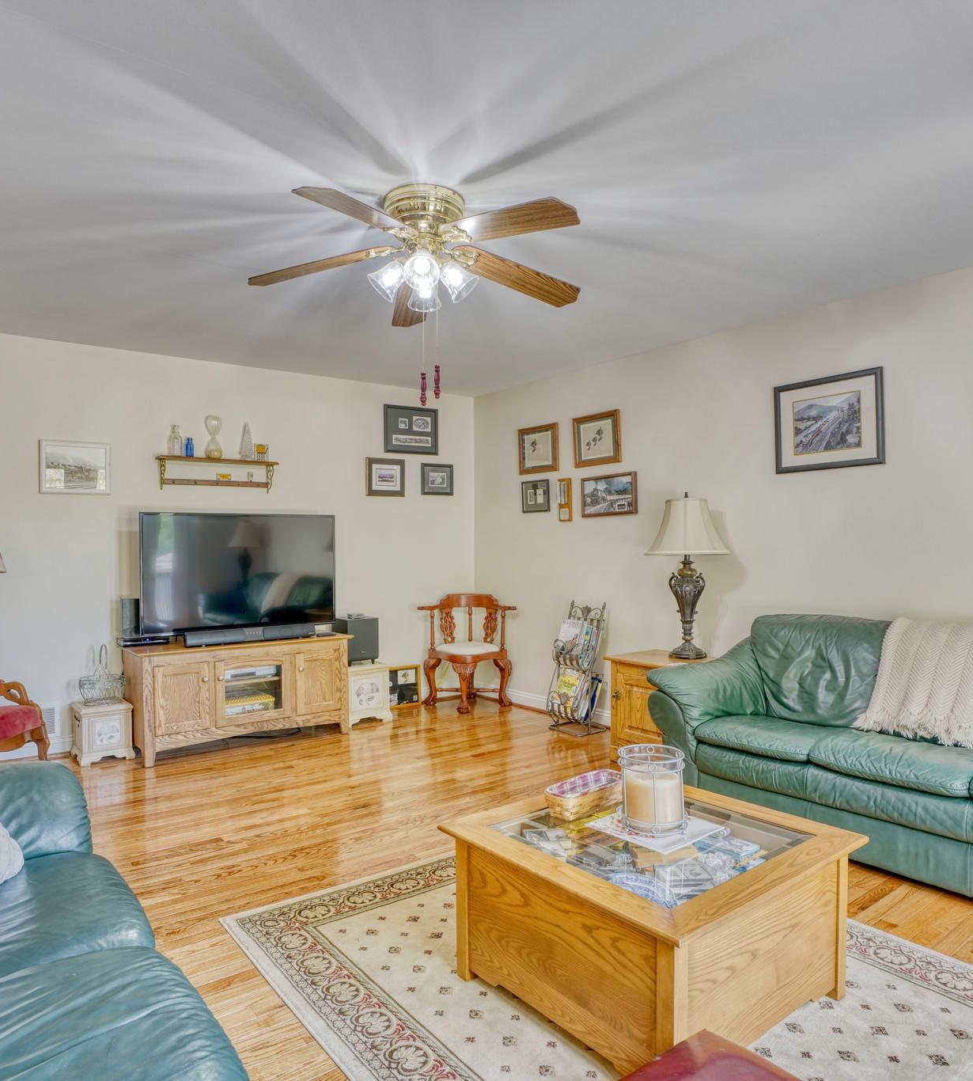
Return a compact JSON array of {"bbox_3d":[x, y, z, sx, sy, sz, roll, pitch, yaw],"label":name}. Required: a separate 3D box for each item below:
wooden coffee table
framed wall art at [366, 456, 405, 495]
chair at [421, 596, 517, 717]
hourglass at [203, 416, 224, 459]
[{"bbox_3d":[0.455,1.027,2.000,0.850,0.450,0.820,0,0,-38],"label":"wooden coffee table"},{"bbox_3d":[-0.758,-0.476,5.450,0.327,0.282,0.025,0,0,-35],"label":"framed wall art"},{"bbox_3d":[-0.137,0.797,5.212,0.711,0.794,0.595,0,0,5],"label":"chair"},{"bbox_3d":[-1.669,-0.635,4.412,0.101,0.262,0.101,0,0,-36],"label":"hourglass"}]

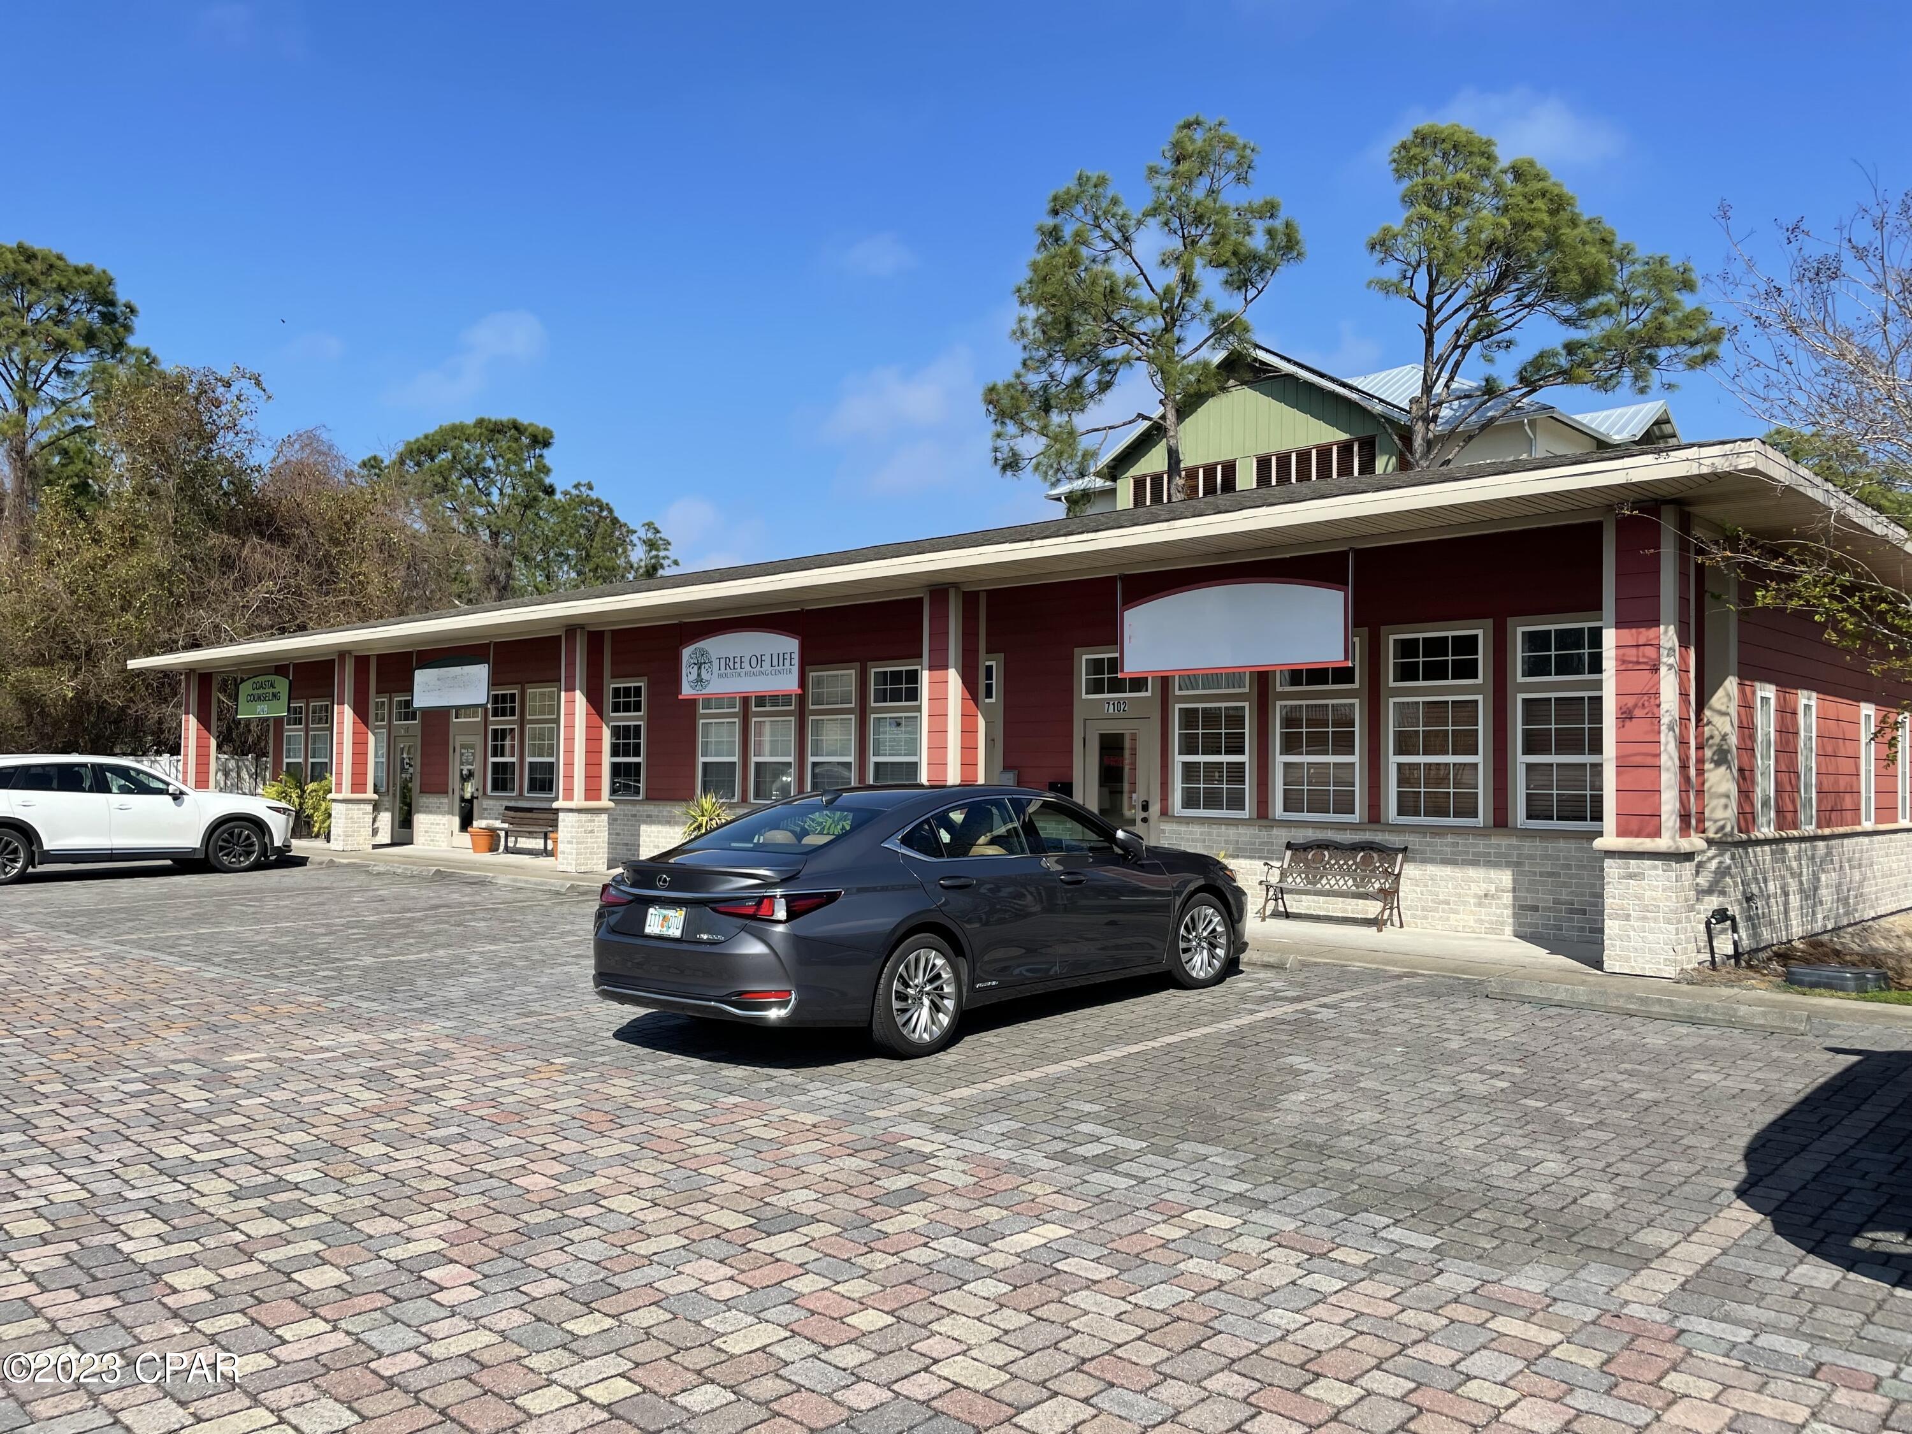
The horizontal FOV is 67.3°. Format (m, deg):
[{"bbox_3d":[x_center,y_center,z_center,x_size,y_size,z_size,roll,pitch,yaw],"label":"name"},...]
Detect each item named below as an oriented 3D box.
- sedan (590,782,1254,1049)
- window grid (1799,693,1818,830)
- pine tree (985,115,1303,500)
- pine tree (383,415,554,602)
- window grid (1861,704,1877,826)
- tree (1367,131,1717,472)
[{"bbox_3d":[0.035,1.130,9.320,1.880,1.450,4.960,-1,-2,40],"label":"sedan"},{"bbox_3d":[7.920,0.410,13.330,0.090,1.260,0.600,-1,-2,44],"label":"window grid"},{"bbox_3d":[4.450,-5.600,34.000,7.400,16.800,7.000,1,-2,0],"label":"pine tree"},{"bbox_3d":[-17.400,-3.900,52.000,6.200,13.800,6.200,1,-2,0],"label":"pine tree"},{"bbox_3d":[9.580,0.500,15.080,0.090,1.260,0.600,-1,-2,44],"label":"window grid"},{"bbox_3d":[12.750,-5.000,31.000,7.400,15.500,7.000,1,-2,0],"label":"tree"}]

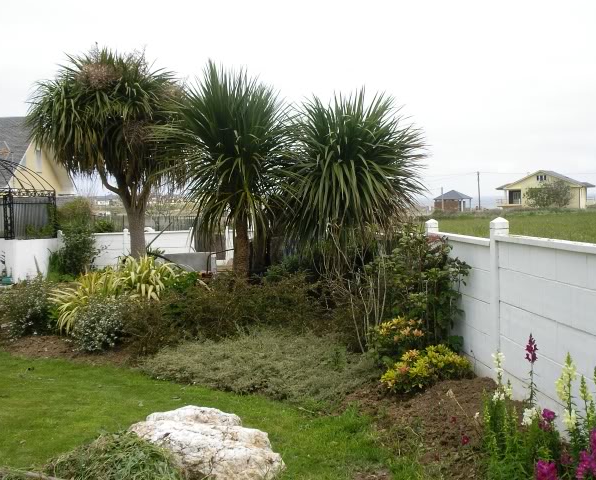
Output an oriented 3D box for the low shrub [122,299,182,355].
[{"bbox_3d":[-1.446,0.869,7.900,0.600,0.560,0.580,-2,3,-11],"label":"low shrub"}]

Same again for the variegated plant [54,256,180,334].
[{"bbox_3d":[-2.147,0.638,9.300,1.500,0.900,1.200,-2,3,-13],"label":"variegated plant"}]

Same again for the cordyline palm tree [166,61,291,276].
[{"bbox_3d":[-0.763,-0.704,9.400,1.520,2.850,1.500,-2,3,-5],"label":"cordyline palm tree"}]

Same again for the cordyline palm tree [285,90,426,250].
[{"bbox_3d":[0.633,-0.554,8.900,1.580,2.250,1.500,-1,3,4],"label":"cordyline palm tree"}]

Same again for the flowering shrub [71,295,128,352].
[{"bbox_3d":[-1.997,0.840,8.000,0.600,0.600,0.600,-2,3,-14],"label":"flowering shrub"}]

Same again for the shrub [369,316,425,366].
[{"bbox_3d":[0.809,0.817,6.400,0.470,0.440,0.450,-1,3,7],"label":"shrub"}]

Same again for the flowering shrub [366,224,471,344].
[{"bbox_3d":[1.046,0.421,6.900,0.920,1.120,0.850,-1,3,9],"label":"flowering shrub"}]

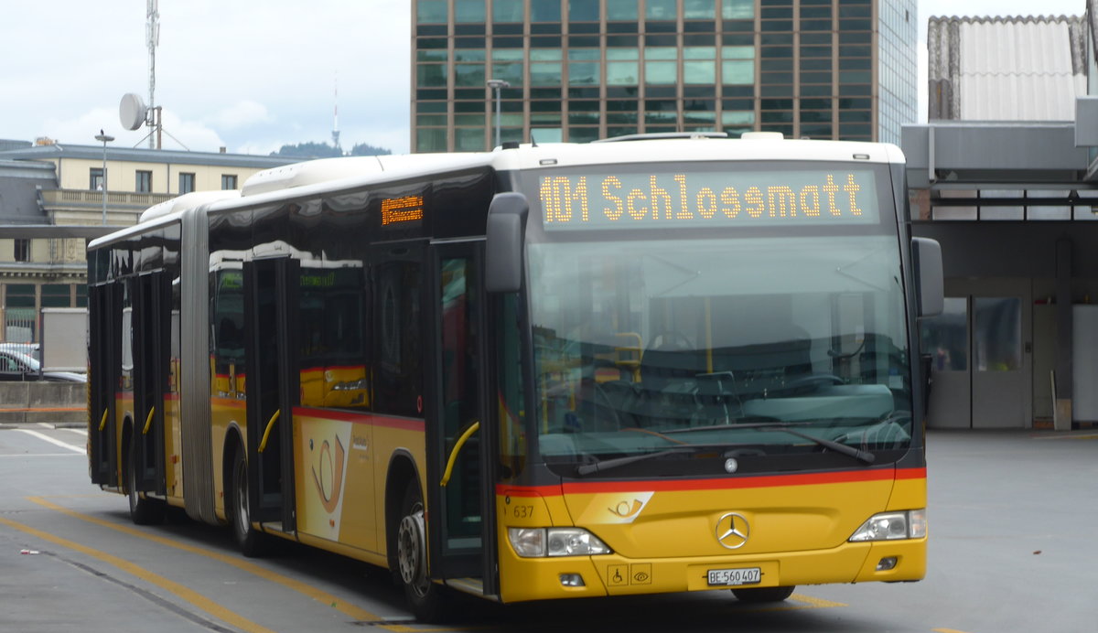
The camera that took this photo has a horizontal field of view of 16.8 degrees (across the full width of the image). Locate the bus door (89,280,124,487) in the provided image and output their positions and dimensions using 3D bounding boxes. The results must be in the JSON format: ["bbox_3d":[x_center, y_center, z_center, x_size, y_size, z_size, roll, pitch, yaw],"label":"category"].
[{"bbox_3d":[-4.311,0.679,36.131,0.170,2.030,1.320,0,-1,-14],"label":"bus door"}]

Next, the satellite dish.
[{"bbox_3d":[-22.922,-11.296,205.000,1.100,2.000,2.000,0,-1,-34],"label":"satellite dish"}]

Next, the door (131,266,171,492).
[{"bbox_3d":[-3.526,0.614,32.886,0.170,2.030,1.320,0,-1,-14],"label":"door"}]

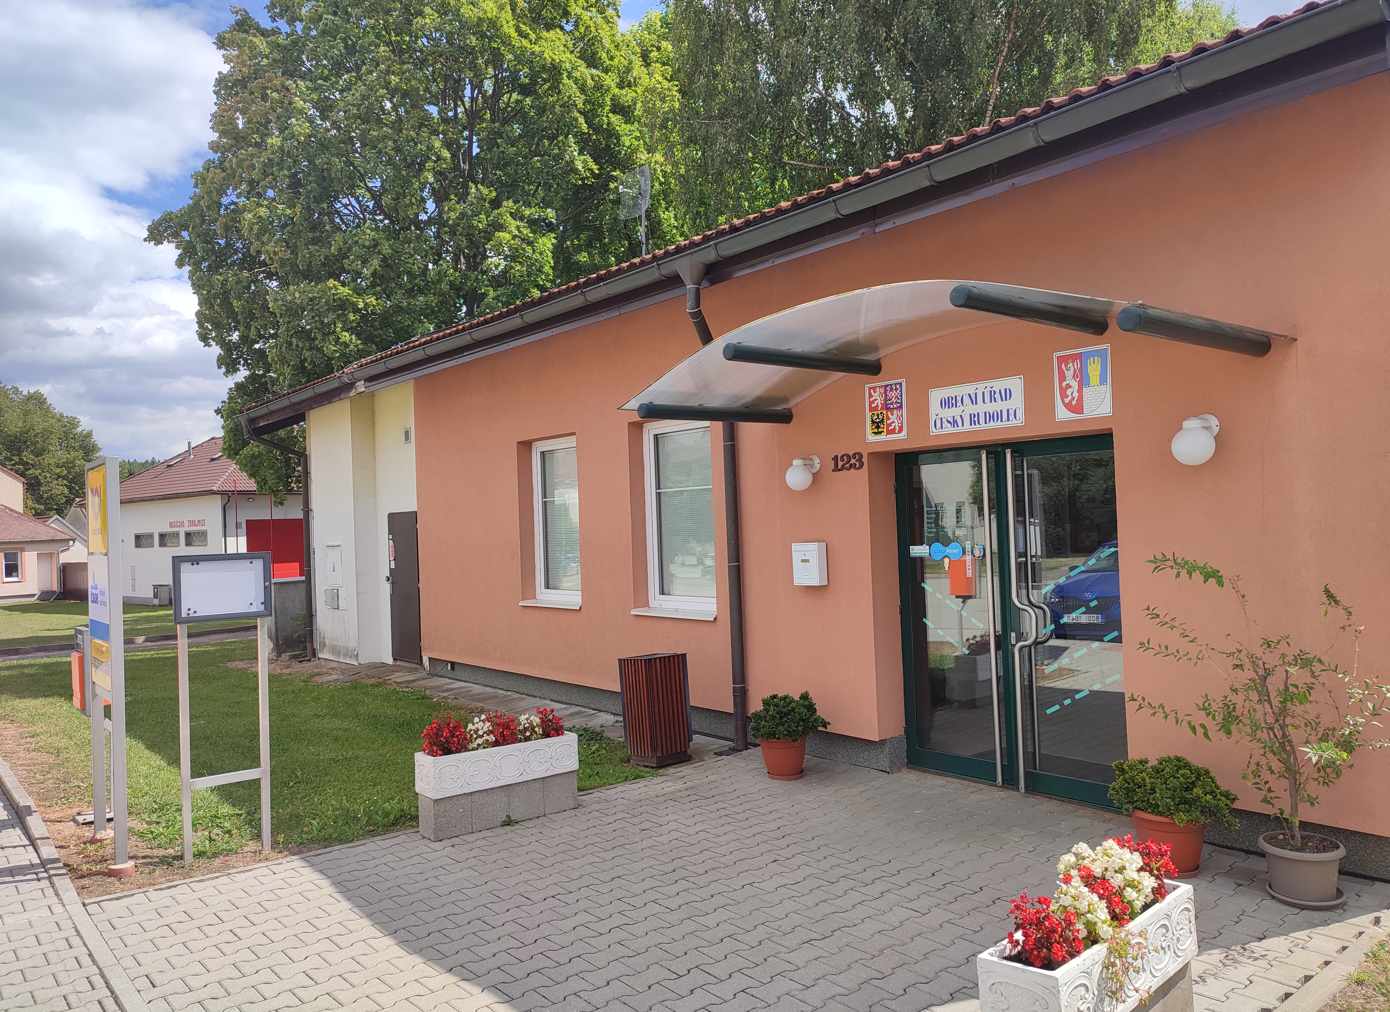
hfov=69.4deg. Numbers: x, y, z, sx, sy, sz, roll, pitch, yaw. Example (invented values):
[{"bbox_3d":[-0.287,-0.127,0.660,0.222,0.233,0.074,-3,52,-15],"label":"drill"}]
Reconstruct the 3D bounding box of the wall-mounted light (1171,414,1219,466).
[{"bbox_3d":[2.623,-0.344,5.233,0.285,0.270,0.205,-1,-1,-39],"label":"wall-mounted light"}]

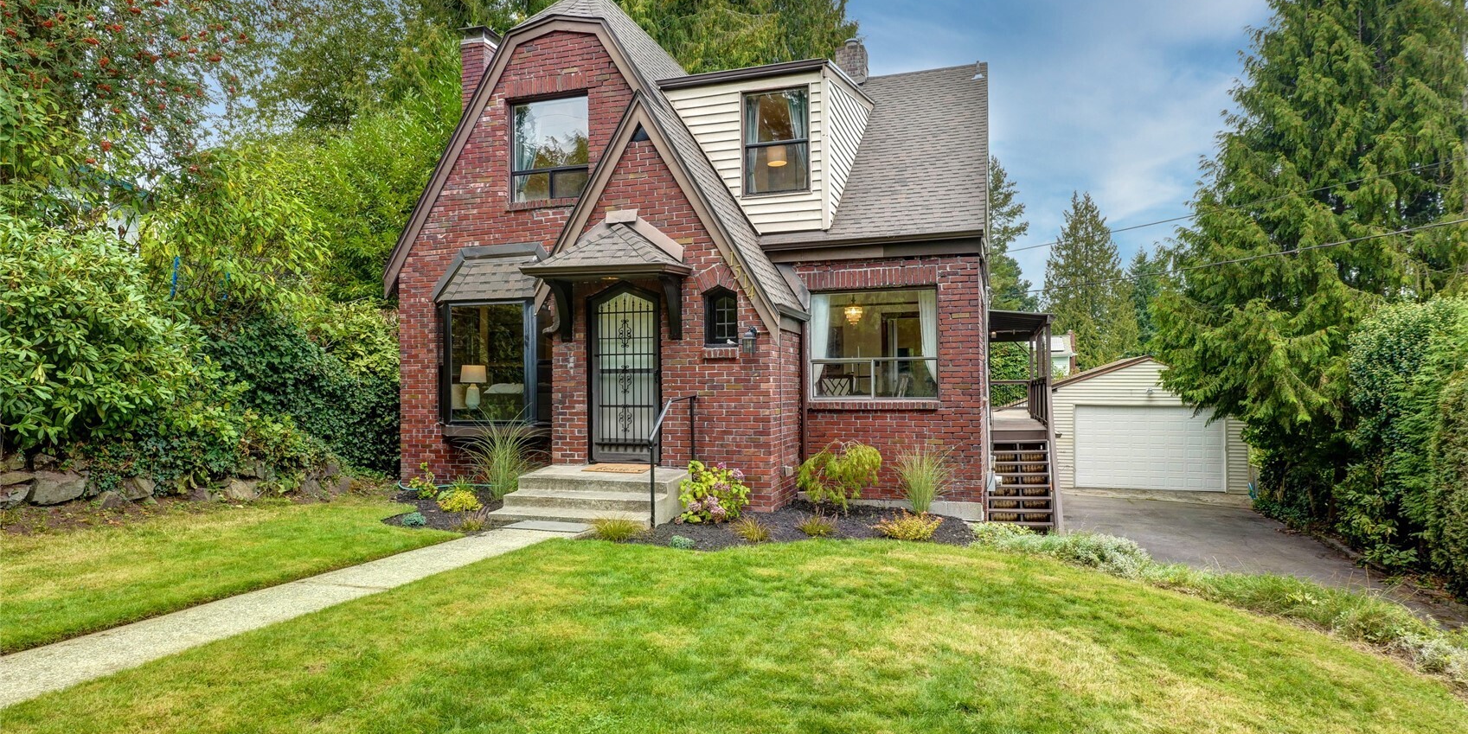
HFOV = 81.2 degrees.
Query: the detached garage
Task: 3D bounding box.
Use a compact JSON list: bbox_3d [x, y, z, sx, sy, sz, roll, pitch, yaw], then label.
[{"bbox_3d":[12.011,1.546,25.713,5.000,3.600,6.000,-1,-1,18],"label":"detached garage"}]

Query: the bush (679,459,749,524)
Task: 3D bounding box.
[{"bbox_3d":[-0.236,1.307,9.028,0.730,0.640,0.680,-1,-1,0],"label":"bush"}]

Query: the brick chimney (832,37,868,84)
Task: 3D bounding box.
[{"bbox_3d":[2.086,-5.333,15.173,0.500,0.860,0.460,-1,-1,18],"label":"brick chimney"}]

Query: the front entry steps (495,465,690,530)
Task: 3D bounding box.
[{"bbox_3d":[-1.528,1.404,9.383,1.800,0.480,1.290,-1,-1,18],"label":"front entry steps"}]

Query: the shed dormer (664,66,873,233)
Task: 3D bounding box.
[{"bbox_3d":[0.677,-2.926,12.548,2.250,2.500,3.300,-1,-1,18],"label":"shed dormer"}]

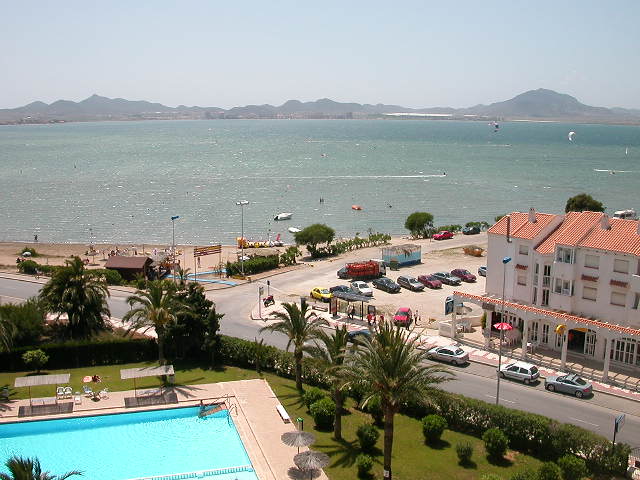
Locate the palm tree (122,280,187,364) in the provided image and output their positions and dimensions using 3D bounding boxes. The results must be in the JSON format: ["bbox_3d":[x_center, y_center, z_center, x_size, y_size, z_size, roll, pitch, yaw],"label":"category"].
[{"bbox_3d":[-15.878,7.993,65.648,6.300,8.300,6.300,0,10,0],"label":"palm tree"}]

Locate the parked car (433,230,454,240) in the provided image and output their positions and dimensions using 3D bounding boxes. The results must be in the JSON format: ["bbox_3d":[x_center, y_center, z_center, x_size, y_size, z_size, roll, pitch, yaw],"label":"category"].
[{"bbox_3d":[23.000,-0.739,127.878,4.250,1.400,1.680,-6,12,-32],"label":"parked car"}]

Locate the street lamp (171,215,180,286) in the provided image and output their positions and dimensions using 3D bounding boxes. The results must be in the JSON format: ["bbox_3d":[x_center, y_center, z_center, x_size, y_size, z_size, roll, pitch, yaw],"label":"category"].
[{"bbox_3d":[-20.215,1.631,96.749,1.150,9.951,0.400,-3,11,-18],"label":"street lamp"}]

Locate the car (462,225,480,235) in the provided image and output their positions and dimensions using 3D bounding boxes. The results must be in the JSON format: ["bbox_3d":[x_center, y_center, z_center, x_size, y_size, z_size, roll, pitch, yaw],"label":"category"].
[{"bbox_3d":[33.826,-2.230,152.621,4.000,1.400,1.680,-5,11,-26],"label":"car"}]

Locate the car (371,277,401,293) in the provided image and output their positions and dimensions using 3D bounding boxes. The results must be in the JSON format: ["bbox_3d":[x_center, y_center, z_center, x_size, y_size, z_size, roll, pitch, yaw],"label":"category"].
[{"bbox_3d":[8.971,6.178,92.169,1.700,1.400,4.350,-6,12,-32],"label":"car"}]

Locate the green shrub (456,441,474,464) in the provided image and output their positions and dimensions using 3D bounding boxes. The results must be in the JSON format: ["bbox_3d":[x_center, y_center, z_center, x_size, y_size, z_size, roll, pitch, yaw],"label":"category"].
[{"bbox_3d":[10.045,14.701,47.326,1.200,1.500,1.200,0,10,0],"label":"green shrub"}]

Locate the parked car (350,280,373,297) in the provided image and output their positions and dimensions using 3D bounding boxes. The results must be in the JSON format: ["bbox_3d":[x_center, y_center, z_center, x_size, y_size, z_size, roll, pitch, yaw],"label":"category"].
[{"bbox_3d":[6.070,6.903,97.179,1.680,1.420,4.100,-5,11,-25],"label":"parked car"}]

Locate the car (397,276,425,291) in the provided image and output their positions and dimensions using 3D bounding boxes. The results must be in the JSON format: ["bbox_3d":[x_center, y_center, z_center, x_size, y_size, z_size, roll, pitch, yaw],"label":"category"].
[{"bbox_3d":[12.758,6.087,96.056,1.680,1.420,4.150,-6,12,-32],"label":"car"}]

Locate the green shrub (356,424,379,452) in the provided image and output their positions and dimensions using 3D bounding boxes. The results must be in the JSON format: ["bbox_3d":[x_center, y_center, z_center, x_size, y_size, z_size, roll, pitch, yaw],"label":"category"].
[{"bbox_3d":[3.448,14.225,49.147,1.600,1.800,1.600,0,10,0],"label":"green shrub"}]

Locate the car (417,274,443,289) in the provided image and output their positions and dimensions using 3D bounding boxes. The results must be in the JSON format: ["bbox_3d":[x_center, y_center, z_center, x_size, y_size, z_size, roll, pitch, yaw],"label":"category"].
[{"bbox_3d":[16.708,6.031,103.507,1.650,1.380,3.950,-7,12,-35],"label":"car"}]

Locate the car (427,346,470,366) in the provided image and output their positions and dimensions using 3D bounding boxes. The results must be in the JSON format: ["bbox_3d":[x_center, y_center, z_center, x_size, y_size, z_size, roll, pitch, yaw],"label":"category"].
[{"bbox_3d":[12.800,11.506,68.877,4.250,1.410,1.700,8,13,38],"label":"car"}]

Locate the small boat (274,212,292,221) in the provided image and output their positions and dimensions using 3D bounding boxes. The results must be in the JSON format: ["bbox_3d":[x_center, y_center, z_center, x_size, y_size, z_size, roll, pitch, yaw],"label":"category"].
[{"bbox_3d":[-9.346,-6.172,180.004,5.000,1.400,1.900,-5,11,-25],"label":"small boat"}]

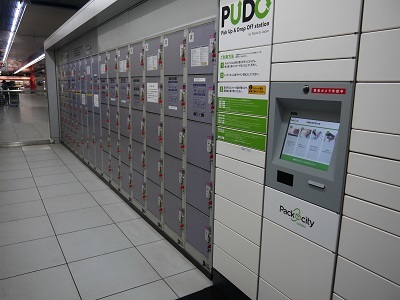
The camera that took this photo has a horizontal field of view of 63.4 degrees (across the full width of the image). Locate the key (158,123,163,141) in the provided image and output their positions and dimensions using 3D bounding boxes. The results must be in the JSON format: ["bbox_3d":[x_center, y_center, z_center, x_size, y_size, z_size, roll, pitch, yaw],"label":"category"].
[{"bbox_3d":[-0.373,-0.177,3.021,0.025,0.162,0.050,-5,13,-31],"label":"key"}]

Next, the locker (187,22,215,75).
[{"bbox_3d":[0.215,-0.745,2.471,0.500,0.346,0.365,-5,13,-31],"label":"locker"}]

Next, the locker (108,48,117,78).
[{"bbox_3d":[-1.136,-1.113,4.191,0.030,0.345,0.352,-6,13,-31],"label":"locker"}]

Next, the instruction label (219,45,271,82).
[{"bbox_3d":[0.253,-0.503,1.938,0.013,0.192,0.488,-6,13,-31],"label":"instruction label"}]

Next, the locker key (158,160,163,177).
[{"bbox_3d":[-0.369,0.174,3.051,0.045,0.156,0.058,-6,13,-31],"label":"locker key"}]

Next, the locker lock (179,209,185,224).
[{"bbox_3d":[-0.161,0.589,2.820,0.040,0.175,0.060,-6,13,-31],"label":"locker lock"}]

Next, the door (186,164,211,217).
[{"bbox_3d":[-0.006,0.300,2.546,0.030,0.348,0.366,-6,13,-31],"label":"door"}]

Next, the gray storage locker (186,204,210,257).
[{"bbox_3d":[-0.017,0.637,2.581,0.030,0.329,0.355,-6,13,-31],"label":"gray storage locker"}]

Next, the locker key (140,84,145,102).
[{"bbox_3d":[-0.594,-0.584,3.344,0.040,0.175,0.060,-6,13,-31],"label":"locker key"}]

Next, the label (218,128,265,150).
[{"bbox_3d":[0.248,-0.079,2.041,0.010,0.090,0.487,-6,13,-31],"label":"label"}]

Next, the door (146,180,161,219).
[{"bbox_3d":[-0.468,0.494,3.333,0.030,0.340,0.351,-6,13,-31],"label":"door"}]

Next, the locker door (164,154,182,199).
[{"bbox_3d":[-0.235,0.221,2.888,0.030,0.339,0.356,-5,13,-31],"label":"locker door"}]

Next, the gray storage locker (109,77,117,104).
[{"bbox_3d":[-1.117,-0.757,4.198,0.030,0.339,0.350,-5,13,-31],"label":"gray storage locker"}]

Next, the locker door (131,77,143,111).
[{"bbox_3d":[-0.674,-0.611,3.529,0.030,0.346,0.369,-6,13,-31],"label":"locker door"}]

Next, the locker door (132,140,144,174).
[{"bbox_3d":[-0.706,0.082,3.676,0.030,0.352,0.355,-6,13,-31],"label":"locker door"}]

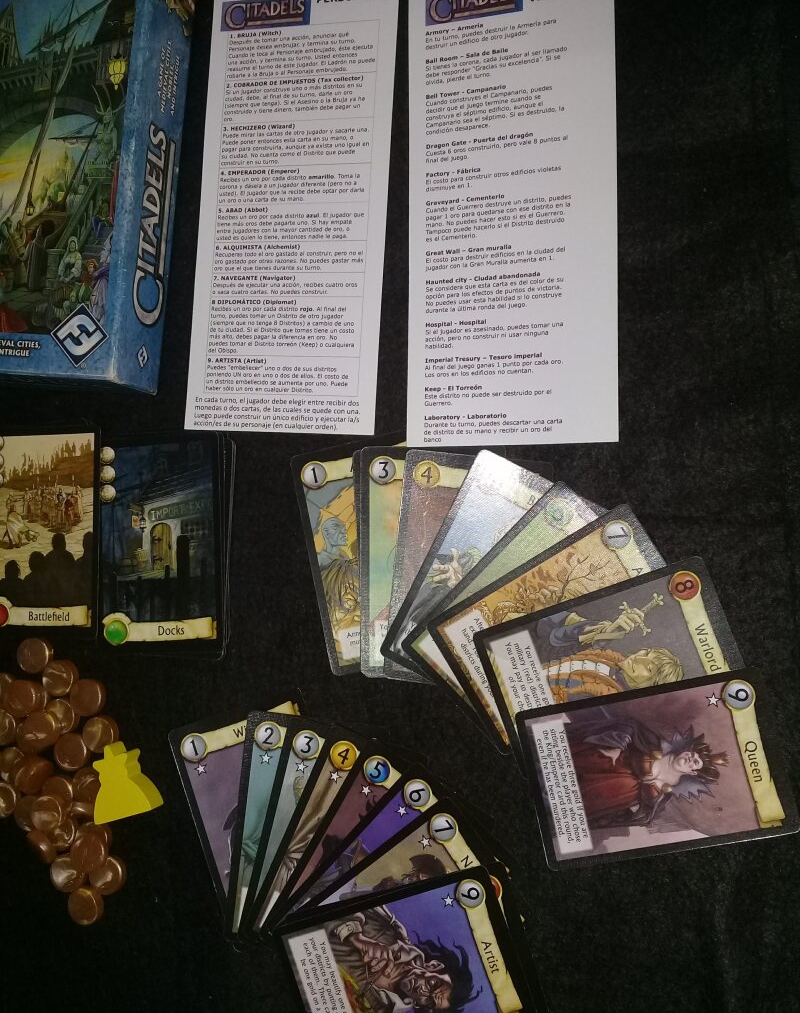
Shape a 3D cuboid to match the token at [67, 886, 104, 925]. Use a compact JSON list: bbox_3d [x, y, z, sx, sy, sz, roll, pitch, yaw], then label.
[{"bbox_3d":[-0.128,0.164,0.391,0.015,0.004,0.015,-1,86,14],"label":"token"}]

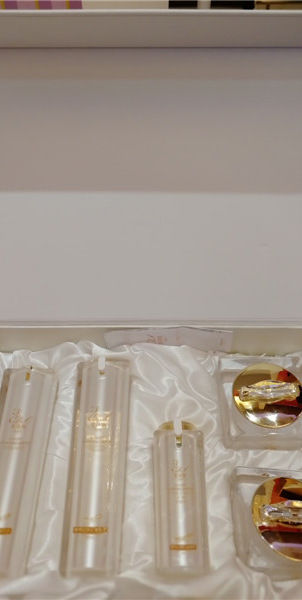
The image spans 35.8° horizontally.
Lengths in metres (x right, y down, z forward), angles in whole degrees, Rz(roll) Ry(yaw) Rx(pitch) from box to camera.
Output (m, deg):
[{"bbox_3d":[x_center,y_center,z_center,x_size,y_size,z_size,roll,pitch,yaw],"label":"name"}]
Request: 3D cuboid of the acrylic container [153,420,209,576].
[{"bbox_3d":[0.022,0.148,0.356,0.038,0.036,0.106,0,58,0],"label":"acrylic container"}]

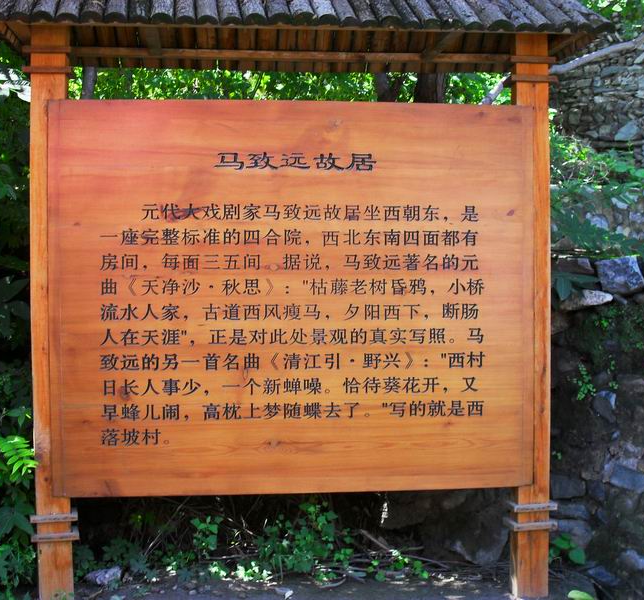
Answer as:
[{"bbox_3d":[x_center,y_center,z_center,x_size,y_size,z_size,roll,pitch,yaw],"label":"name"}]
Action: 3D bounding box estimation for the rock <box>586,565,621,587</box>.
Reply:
[{"bbox_3d":[1.363,1.334,4.700,0.165,0.100,0.130,0,1,-5],"label":"rock"}]

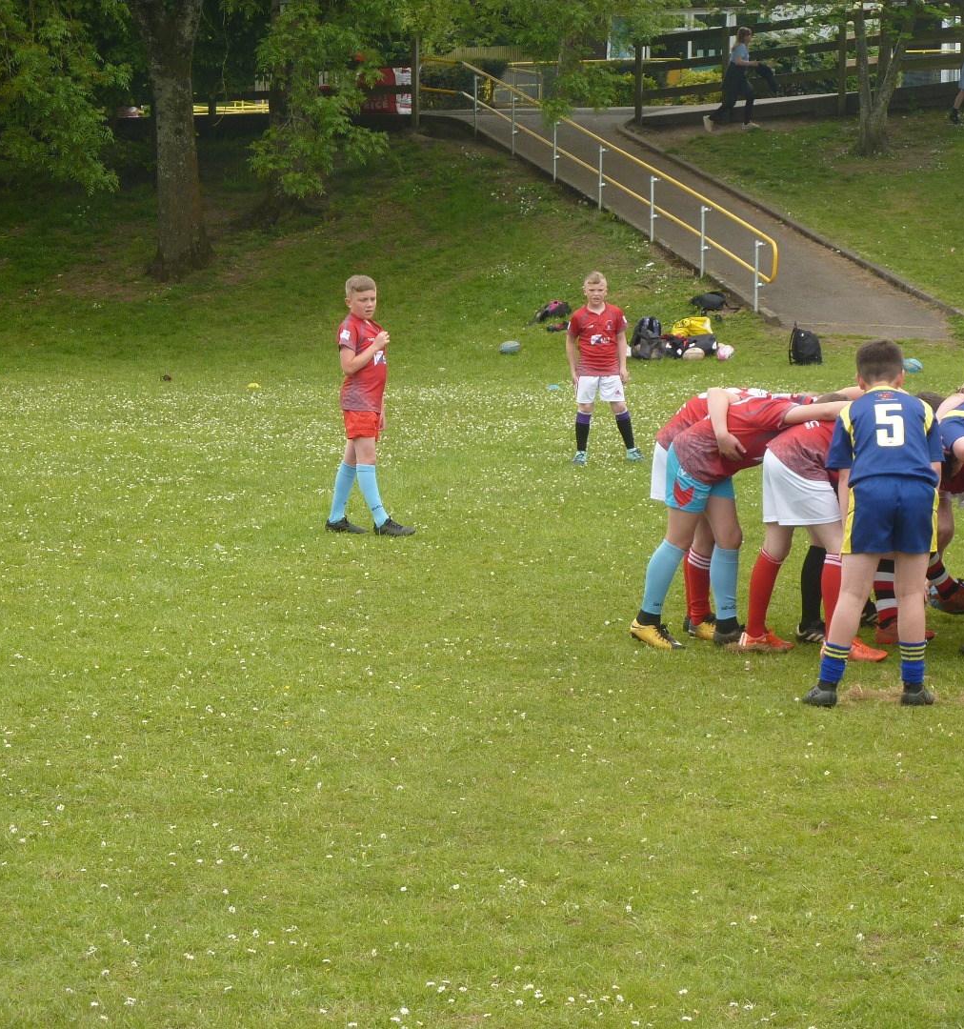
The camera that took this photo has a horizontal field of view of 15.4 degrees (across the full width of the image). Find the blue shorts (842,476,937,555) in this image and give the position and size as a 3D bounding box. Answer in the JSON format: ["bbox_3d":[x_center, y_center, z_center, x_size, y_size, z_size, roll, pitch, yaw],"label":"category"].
[{"bbox_3d":[1.418,-0.002,12.400,0.335,0.300,0.250,1,5,8],"label":"blue shorts"}]

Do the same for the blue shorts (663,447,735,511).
[{"bbox_3d":[0.871,-0.162,14.030,0.260,0.290,0.310,17,8,13],"label":"blue shorts"}]

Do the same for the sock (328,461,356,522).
[{"bbox_3d":[-0.759,-0.120,19.500,0.115,0.330,0.100,17,12,26],"label":"sock"}]

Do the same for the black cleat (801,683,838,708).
[{"bbox_3d":[1.268,0.678,13.400,0.088,0.095,0.235,-1,5,-21],"label":"black cleat"}]

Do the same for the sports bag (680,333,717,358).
[{"bbox_3d":[2.707,-2.117,44.600,0.500,0.300,0.290,0,4,3],"label":"sports bag"}]

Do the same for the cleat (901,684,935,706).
[{"bbox_3d":[1.501,0.617,12.260,0.090,0.085,0.240,2,5,24],"label":"cleat"}]

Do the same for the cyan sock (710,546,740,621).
[{"bbox_3d":[0.958,0.272,14.050,0.115,0.290,0.100,1,5,18],"label":"cyan sock"}]

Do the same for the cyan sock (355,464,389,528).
[{"bbox_3d":[-0.610,-0.107,19.800,0.120,0.350,0.105,-12,4,19],"label":"cyan sock"}]

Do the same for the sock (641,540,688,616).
[{"bbox_3d":[0.712,0.253,13.930,0.115,0.300,0.100,21,11,17],"label":"sock"}]

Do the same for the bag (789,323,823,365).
[{"bbox_3d":[4.018,-2.105,44.200,0.250,0.490,0.320,4,6,44],"label":"bag"}]

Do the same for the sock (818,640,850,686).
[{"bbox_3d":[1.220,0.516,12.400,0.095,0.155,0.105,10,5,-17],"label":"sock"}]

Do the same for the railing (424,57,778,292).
[{"bbox_3d":[1.457,-5.136,53.188,0.550,3.880,14.060,-1,5,-18],"label":"railing"}]

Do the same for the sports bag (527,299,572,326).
[{"bbox_3d":[0.906,-2.683,47.500,0.580,0.340,0.360,-1,5,-11],"label":"sports bag"}]

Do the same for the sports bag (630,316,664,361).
[{"bbox_3d":[1.967,-2.094,42.500,0.420,0.510,0.300,0,4,0],"label":"sports bag"}]

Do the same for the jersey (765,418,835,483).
[{"bbox_3d":[1.479,-0.287,14.800,0.570,0.300,0.440,-26,6,-7],"label":"jersey"}]

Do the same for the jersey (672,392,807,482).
[{"bbox_3d":[1.087,-0.324,15.100,0.570,0.310,0.450,-27,6,-7],"label":"jersey"}]

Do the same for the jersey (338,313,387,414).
[{"bbox_3d":[-0.665,-0.837,19.750,0.250,0.560,0.380,3,5,31],"label":"jersey"}]

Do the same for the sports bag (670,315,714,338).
[{"bbox_3d":[2.544,-2.226,43.200,0.520,0.360,0.300,0,4,0],"label":"sports bag"}]

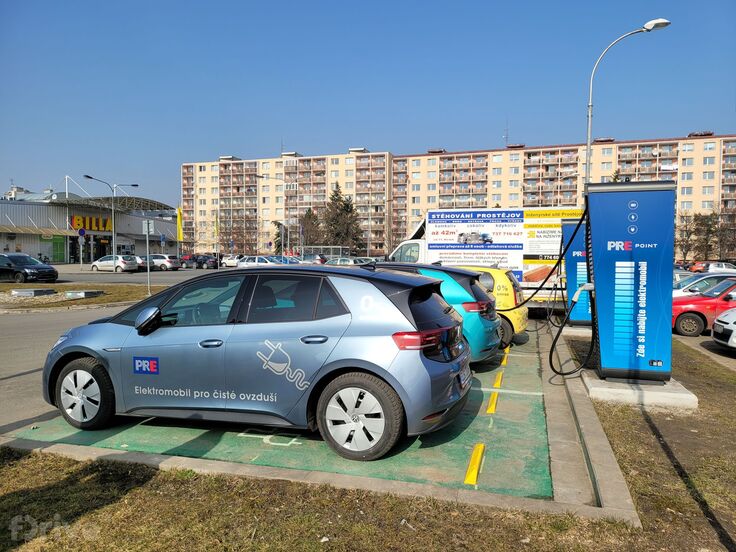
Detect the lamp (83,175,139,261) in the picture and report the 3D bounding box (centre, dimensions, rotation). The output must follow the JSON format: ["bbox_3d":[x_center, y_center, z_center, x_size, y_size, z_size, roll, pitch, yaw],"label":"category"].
[{"bbox_3d":[-22.005,-4.383,47.875,0.400,8.050,5.800,1,2,16],"label":"lamp"}]

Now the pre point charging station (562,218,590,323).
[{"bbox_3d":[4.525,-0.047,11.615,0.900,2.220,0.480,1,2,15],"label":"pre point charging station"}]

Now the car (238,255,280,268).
[{"bbox_3d":[-9.247,-0.955,48.000,4.300,1.470,1.720,1,2,27],"label":"car"}]

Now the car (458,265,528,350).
[{"bbox_3d":[1.447,0.566,11.325,3.600,1.490,1.645,1,2,16],"label":"car"}]

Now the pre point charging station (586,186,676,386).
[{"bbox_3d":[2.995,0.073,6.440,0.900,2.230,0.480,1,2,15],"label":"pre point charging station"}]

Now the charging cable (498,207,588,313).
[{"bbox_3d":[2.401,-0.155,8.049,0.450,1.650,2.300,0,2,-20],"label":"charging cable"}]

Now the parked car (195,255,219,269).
[{"bbox_3d":[-17.963,-1.530,60.000,4.000,1.470,1.740,1,2,15],"label":"parked car"}]

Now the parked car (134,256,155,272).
[{"bbox_3d":[-22.541,-1.175,52.800,4.050,1.470,1.720,1,2,14],"label":"parked car"}]

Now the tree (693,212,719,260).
[{"bbox_3d":[53.116,-5.744,87.000,4.400,8.400,4.400,1,2,17],"label":"tree"}]

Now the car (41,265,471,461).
[{"bbox_3d":[-1.177,0.672,5.641,4.260,1.565,1.850,1,2,18],"label":"car"}]

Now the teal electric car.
[{"bbox_3d":[-0.188,0.578,8.599,4.260,1.565,1.850,1,2,17],"label":"teal electric car"}]

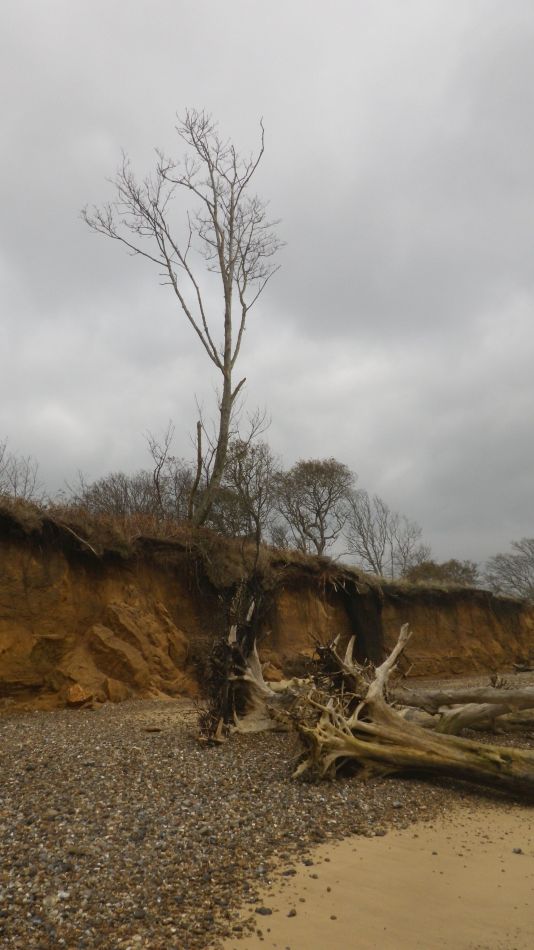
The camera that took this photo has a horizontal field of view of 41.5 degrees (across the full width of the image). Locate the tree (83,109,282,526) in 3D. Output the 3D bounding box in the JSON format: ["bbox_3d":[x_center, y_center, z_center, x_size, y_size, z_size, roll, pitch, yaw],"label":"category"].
[{"bbox_3d":[-2.673,-5.519,22.440,6.330,14.470,5.200,0,-14,0],"label":"tree"}]

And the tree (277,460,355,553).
[{"bbox_3d":[2.605,1.738,38.685,4.260,5.470,4.200,0,-14,0],"label":"tree"}]

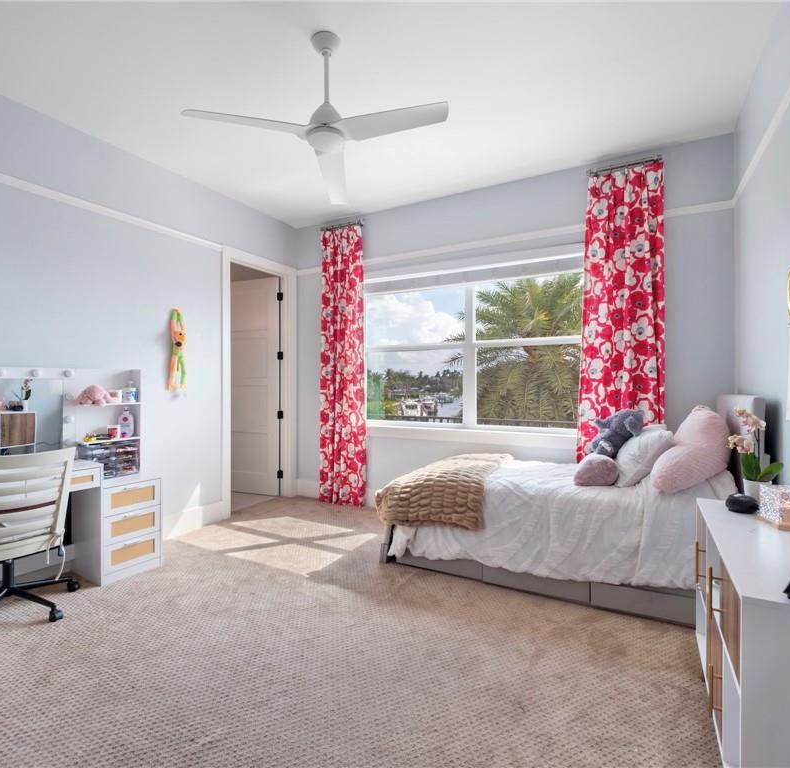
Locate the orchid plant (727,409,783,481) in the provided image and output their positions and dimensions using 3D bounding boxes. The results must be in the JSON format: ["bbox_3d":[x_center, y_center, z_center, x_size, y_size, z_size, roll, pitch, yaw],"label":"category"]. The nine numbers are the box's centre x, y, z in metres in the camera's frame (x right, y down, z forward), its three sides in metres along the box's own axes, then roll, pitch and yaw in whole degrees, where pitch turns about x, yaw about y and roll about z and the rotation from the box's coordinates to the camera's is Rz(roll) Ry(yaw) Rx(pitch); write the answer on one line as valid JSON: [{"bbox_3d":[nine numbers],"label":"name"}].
[{"bbox_3d":[1.419,0.250,1.630,0.180,0.310,0.180,0,0,31],"label":"orchid plant"}]

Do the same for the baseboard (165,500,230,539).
[{"bbox_3d":[-1.720,1.175,3.631,0.020,0.170,0.580,0,0,31],"label":"baseboard"}]

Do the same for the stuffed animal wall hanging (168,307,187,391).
[{"bbox_3d":[-1.793,-0.291,3.444,0.090,0.680,0.140,0,0,31],"label":"stuffed animal wall hanging"}]

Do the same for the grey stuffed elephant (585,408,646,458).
[{"bbox_3d":[1.523,0.352,2.860,0.340,0.350,0.280,0,0,6],"label":"grey stuffed elephant"}]

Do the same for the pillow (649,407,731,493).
[{"bbox_3d":[1.759,0.394,2.536,0.420,0.490,0.560,0,0,27],"label":"pillow"}]

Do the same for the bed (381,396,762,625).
[{"bbox_3d":[1.098,0.658,2.921,2.080,1.180,1.060,0,0,27],"label":"bed"}]

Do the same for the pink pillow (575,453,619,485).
[{"bbox_3d":[1.323,0.565,2.720,0.270,0.210,0.250,0,0,27],"label":"pink pillow"}]

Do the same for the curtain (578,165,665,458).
[{"bbox_3d":[1.730,-0.193,3.178,0.580,2.870,0.130,0,0,27],"label":"curtain"}]

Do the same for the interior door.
[{"bbox_3d":[-1.614,0.032,4.747,0.710,2.430,0.045,0,0,20],"label":"interior door"}]

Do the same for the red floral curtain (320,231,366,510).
[{"bbox_3d":[-0.552,-0.181,4.316,0.570,2.870,0.130,0,0,27],"label":"red floral curtain"}]

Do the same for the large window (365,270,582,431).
[{"bbox_3d":[0.664,-0.297,3.844,2.160,1.380,0.100,0,0,27],"label":"large window"}]

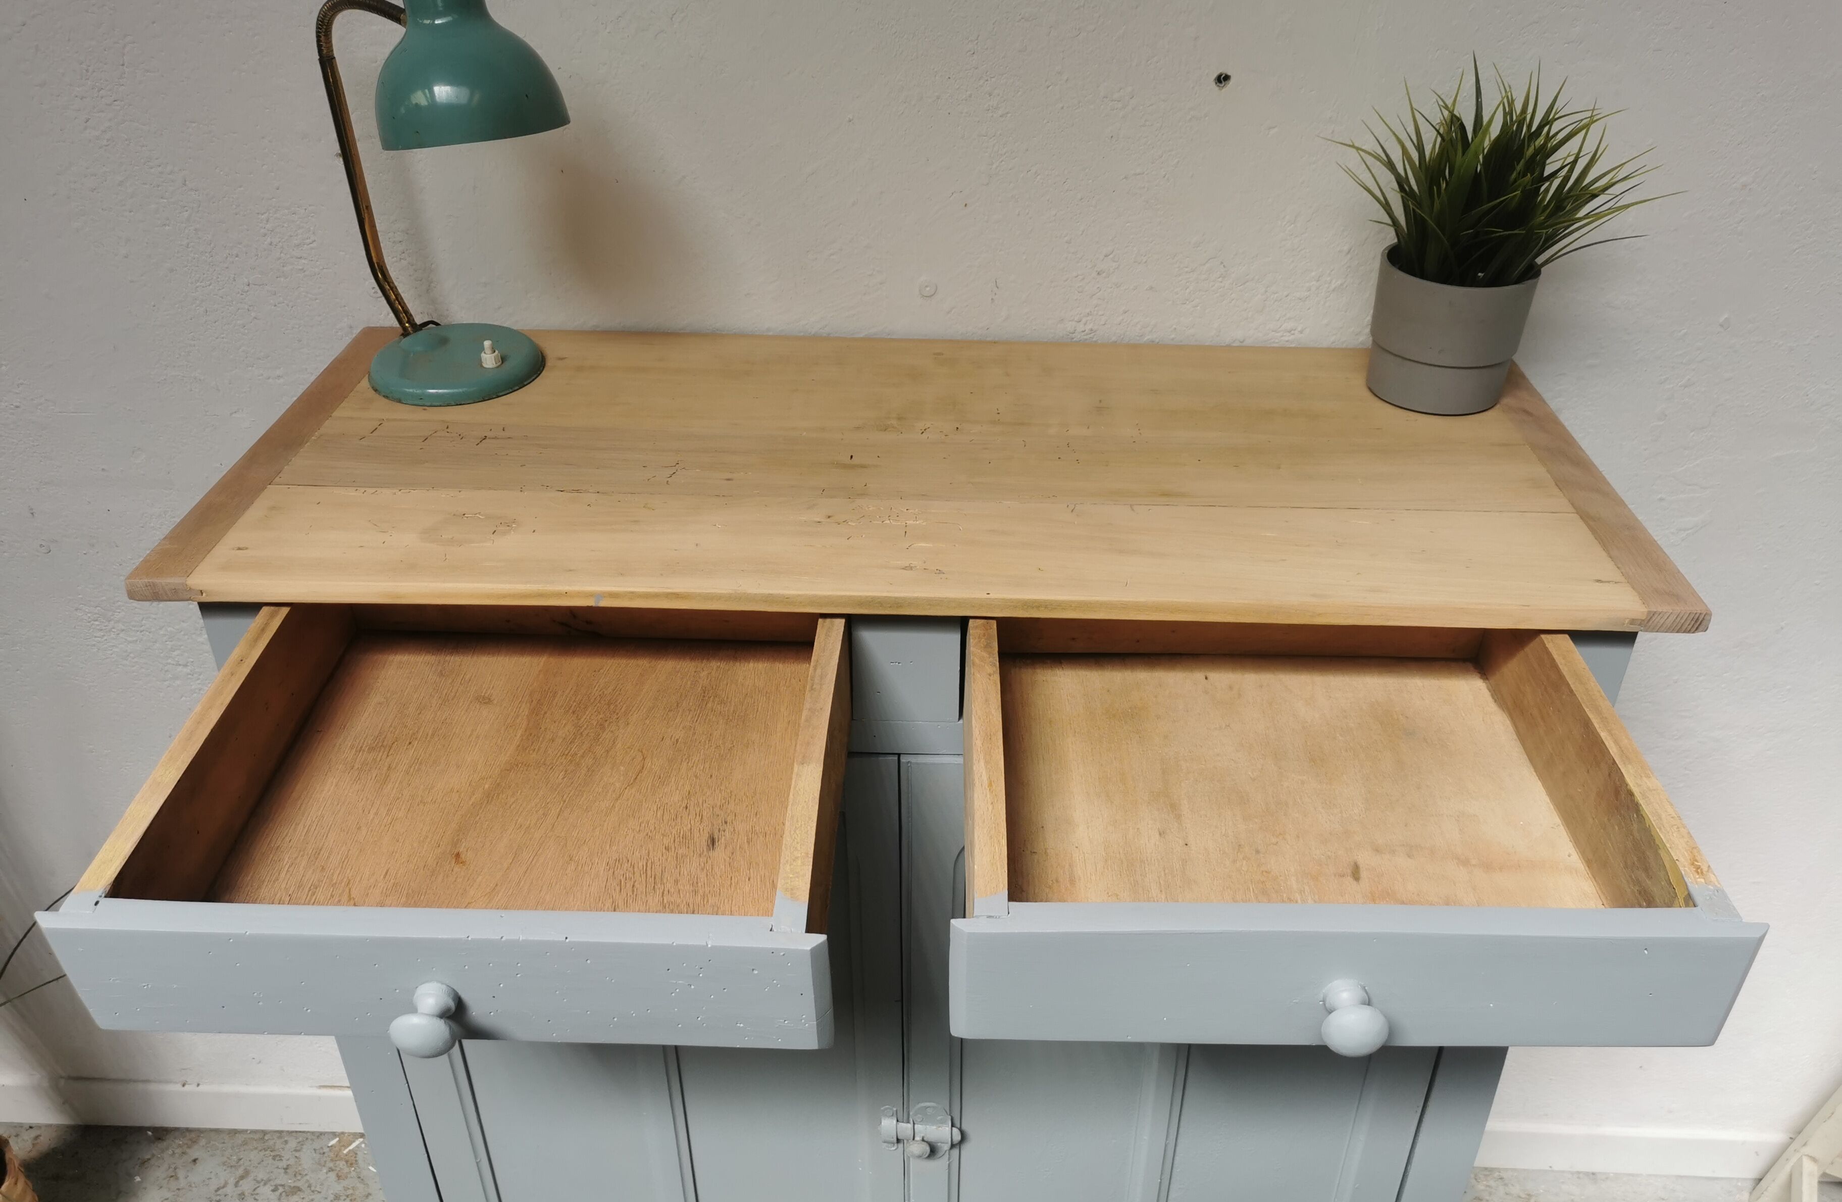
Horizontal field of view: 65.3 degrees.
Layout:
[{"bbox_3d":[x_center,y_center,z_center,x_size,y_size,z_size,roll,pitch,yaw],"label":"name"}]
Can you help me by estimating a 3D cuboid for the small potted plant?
[{"bbox_3d":[0.402,-0.259,1.026,0.230,0.238,0.207,1,32,2],"label":"small potted plant"}]

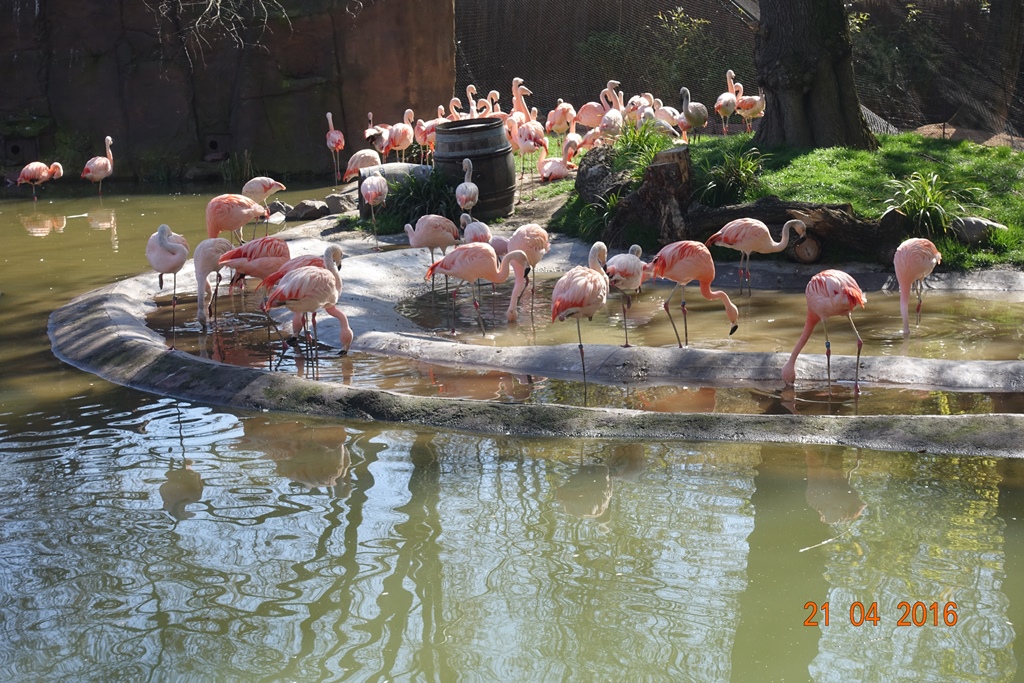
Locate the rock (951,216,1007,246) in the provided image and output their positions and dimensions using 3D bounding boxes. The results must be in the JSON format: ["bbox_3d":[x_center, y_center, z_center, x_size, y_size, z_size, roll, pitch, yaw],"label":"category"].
[{"bbox_3d":[3.955,-0.942,16.884,0.450,0.219,0.340,-2,10,0],"label":"rock"}]

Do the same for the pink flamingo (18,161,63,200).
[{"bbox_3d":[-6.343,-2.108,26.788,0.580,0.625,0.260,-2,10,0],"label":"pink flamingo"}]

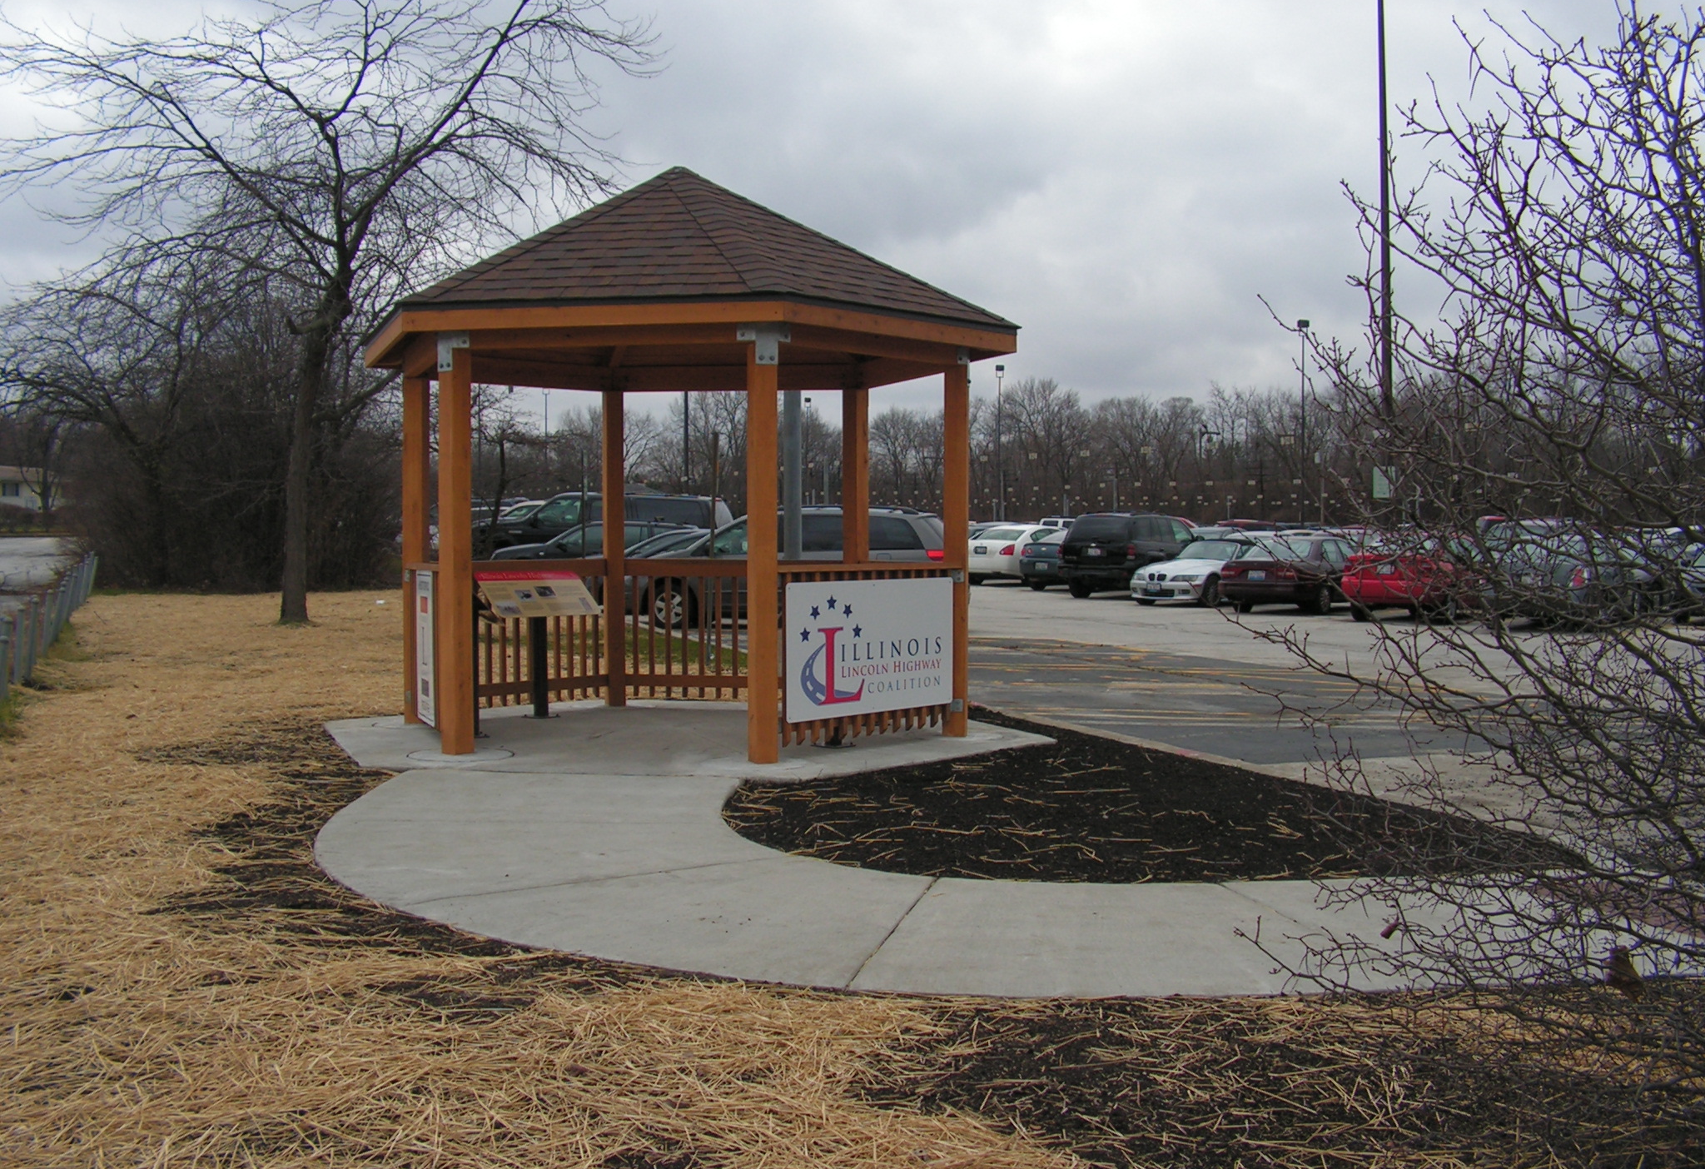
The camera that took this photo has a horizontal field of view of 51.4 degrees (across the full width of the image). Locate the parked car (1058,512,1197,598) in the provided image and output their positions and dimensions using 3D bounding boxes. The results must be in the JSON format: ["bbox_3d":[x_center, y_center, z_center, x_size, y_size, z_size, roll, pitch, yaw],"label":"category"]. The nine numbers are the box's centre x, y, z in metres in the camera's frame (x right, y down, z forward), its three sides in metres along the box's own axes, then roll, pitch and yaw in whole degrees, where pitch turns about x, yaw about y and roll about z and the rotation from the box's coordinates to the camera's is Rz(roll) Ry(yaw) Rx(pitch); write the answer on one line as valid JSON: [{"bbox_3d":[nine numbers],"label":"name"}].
[{"bbox_3d":[6.518,-0.648,39.792,1.900,1.860,4.870,1,2,34],"label":"parked car"}]

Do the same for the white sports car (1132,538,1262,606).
[{"bbox_3d":[7.353,-0.257,36.584,1.700,1.290,4.050,1,2,40],"label":"white sports car"}]

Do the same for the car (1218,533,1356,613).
[{"bbox_3d":[8.722,-0.196,33.686,1.730,1.410,4.720,1,2,38],"label":"car"}]

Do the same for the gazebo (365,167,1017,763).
[{"bbox_3d":[-1.209,-0.956,12.433,4.724,3.939,4.088,0,2,9],"label":"gazebo"}]

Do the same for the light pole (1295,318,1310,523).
[{"bbox_3d":[22.659,-7.210,89.019,0.600,12.200,0.500,0,2,0],"label":"light pole"}]

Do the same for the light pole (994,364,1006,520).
[{"bbox_3d":[9.345,-7.868,112.407,0.600,12.200,0.500,0,2,0],"label":"light pole"}]

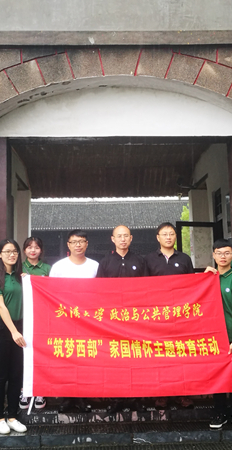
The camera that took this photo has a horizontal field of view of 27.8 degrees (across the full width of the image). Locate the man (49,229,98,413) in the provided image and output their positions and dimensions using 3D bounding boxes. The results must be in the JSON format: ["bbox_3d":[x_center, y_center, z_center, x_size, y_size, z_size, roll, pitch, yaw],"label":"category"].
[{"bbox_3d":[-0.403,0.877,4.489,0.480,1.686,0.310,-1,-6,-2],"label":"man"}]

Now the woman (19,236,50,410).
[{"bbox_3d":[-0.782,0.922,4.567,0.420,1.624,0.290,0,-6,-6],"label":"woman"}]

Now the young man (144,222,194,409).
[{"bbox_3d":[0.508,0.842,4.549,0.480,1.745,0.310,-1,-6,1],"label":"young man"}]

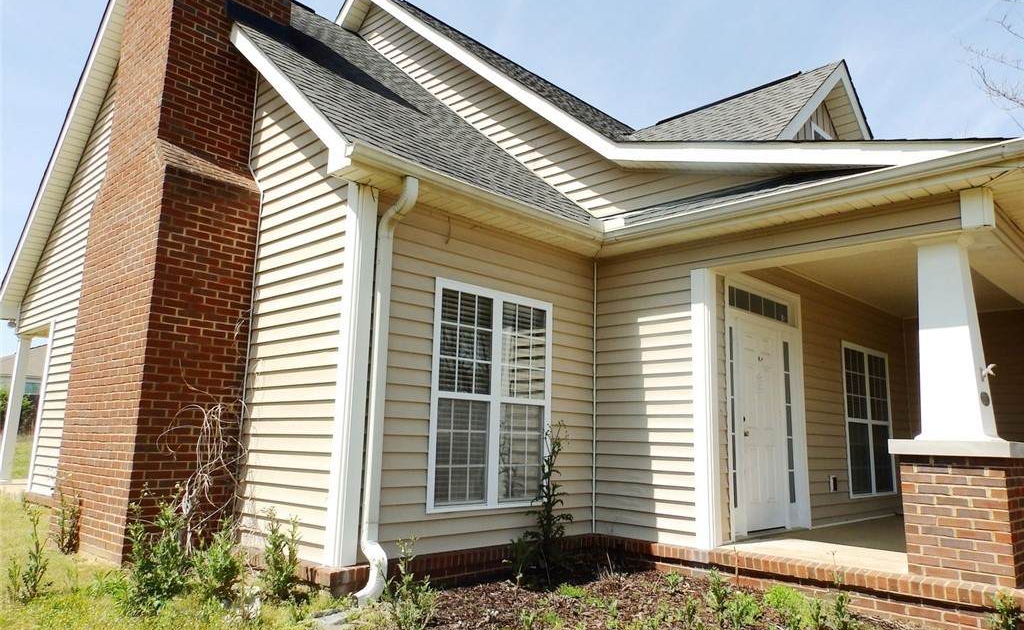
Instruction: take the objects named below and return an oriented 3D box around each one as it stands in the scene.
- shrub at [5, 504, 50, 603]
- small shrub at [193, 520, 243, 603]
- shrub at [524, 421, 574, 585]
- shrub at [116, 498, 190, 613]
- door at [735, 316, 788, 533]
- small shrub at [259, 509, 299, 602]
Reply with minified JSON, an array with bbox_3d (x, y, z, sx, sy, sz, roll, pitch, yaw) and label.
[{"bbox_3d":[-3.094,1.518,4.178,0.245,0.588,0.238,1,-11,0],"label":"shrub"},{"bbox_3d":[-1.911,1.607,4.244,0.307,0.490,0.297,1,-11,0],"label":"small shrub"},{"bbox_3d":[0.328,1.614,5.683,0.447,1.347,0.433,1,-11,0],"label":"shrub"},{"bbox_3d":[-2.218,1.491,4.056,0.394,0.648,0.382,1,-11,0],"label":"shrub"},{"bbox_3d":[2.519,1.086,6.552,0.060,2.050,0.930,-9,-14,42],"label":"door"},{"bbox_3d":[-1.556,1.599,4.361,0.260,0.562,0.252,1,-11,0],"label":"small shrub"}]

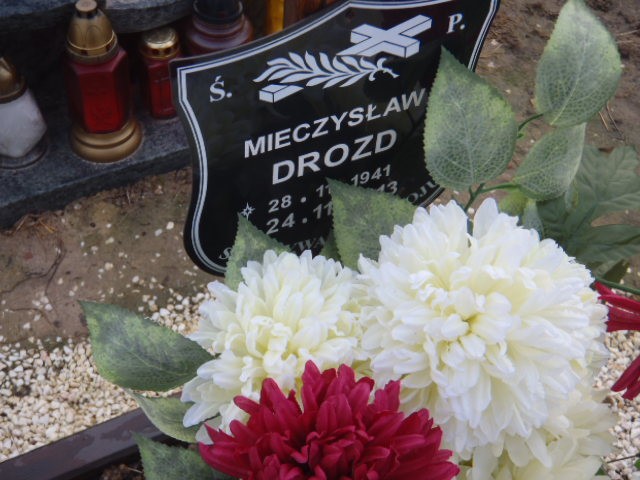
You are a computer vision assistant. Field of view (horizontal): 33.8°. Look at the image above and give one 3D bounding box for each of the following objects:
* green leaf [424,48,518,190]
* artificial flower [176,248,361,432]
[{"bbox_3d":[0.096,-0.076,0.680,0.060,0.093,0.020,-13,1,7],"label":"green leaf"},{"bbox_3d":[-0.028,0.069,0.700,0.128,0.090,0.126,0,72,6],"label":"artificial flower"}]

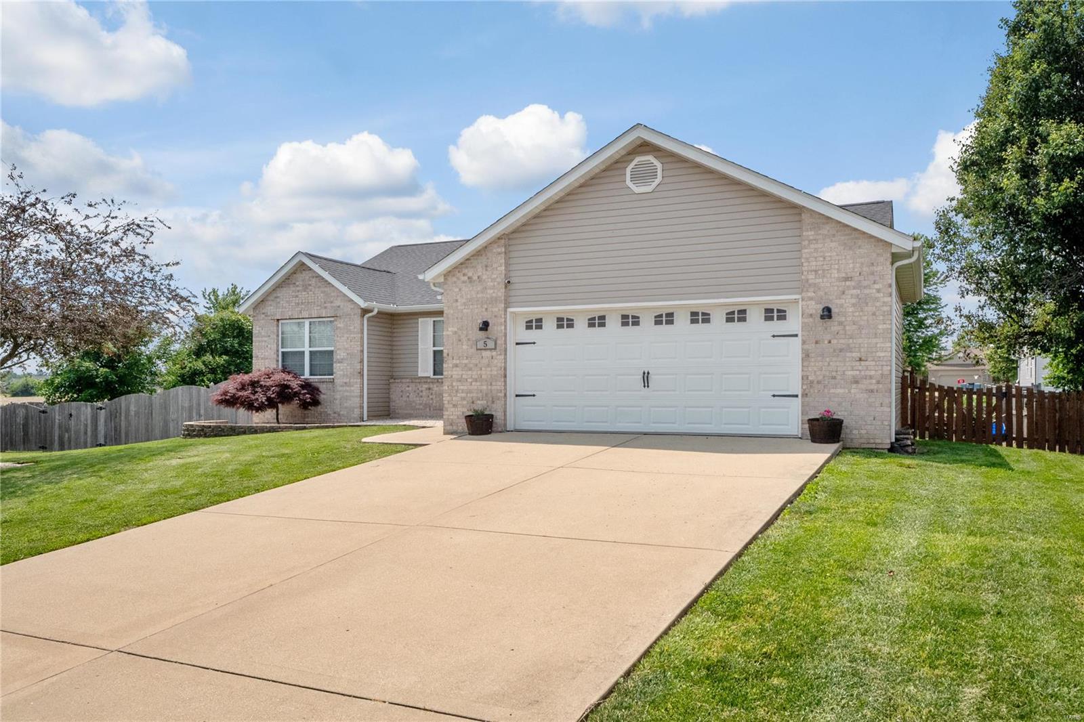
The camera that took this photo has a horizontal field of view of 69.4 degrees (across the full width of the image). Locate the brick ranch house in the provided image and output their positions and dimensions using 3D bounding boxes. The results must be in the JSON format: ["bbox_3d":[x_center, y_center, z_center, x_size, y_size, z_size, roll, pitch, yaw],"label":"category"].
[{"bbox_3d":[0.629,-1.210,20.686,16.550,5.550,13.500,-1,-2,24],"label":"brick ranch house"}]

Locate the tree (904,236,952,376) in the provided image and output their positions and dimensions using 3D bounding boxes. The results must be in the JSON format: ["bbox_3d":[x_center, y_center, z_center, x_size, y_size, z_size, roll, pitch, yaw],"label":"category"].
[{"bbox_3d":[14.235,-1.395,30.000,3.000,7.000,3.000,-1,-2,24],"label":"tree"}]

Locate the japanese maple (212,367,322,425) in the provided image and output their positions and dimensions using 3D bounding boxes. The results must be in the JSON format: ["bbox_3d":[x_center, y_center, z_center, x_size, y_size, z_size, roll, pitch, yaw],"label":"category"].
[{"bbox_3d":[-6.914,0.869,19.600,2.700,1.420,2.400,-1,-2,24],"label":"japanese maple"}]

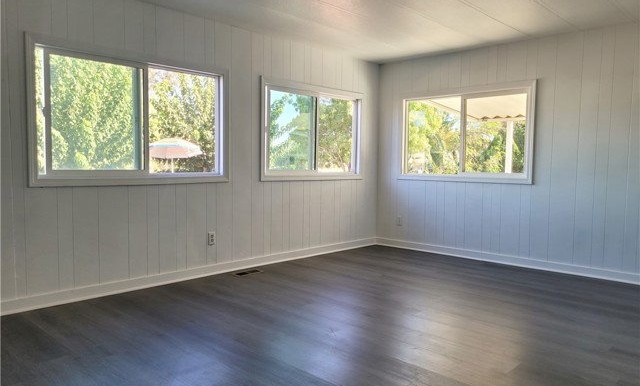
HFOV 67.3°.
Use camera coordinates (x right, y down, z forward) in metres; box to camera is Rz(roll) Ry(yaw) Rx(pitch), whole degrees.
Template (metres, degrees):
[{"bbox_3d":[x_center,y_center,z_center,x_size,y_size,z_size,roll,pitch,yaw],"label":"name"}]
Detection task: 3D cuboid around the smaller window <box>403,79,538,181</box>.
[{"bbox_3d":[1.562,-0.637,5.324,1.588,1.017,0.100,4,5,43],"label":"smaller window"}]

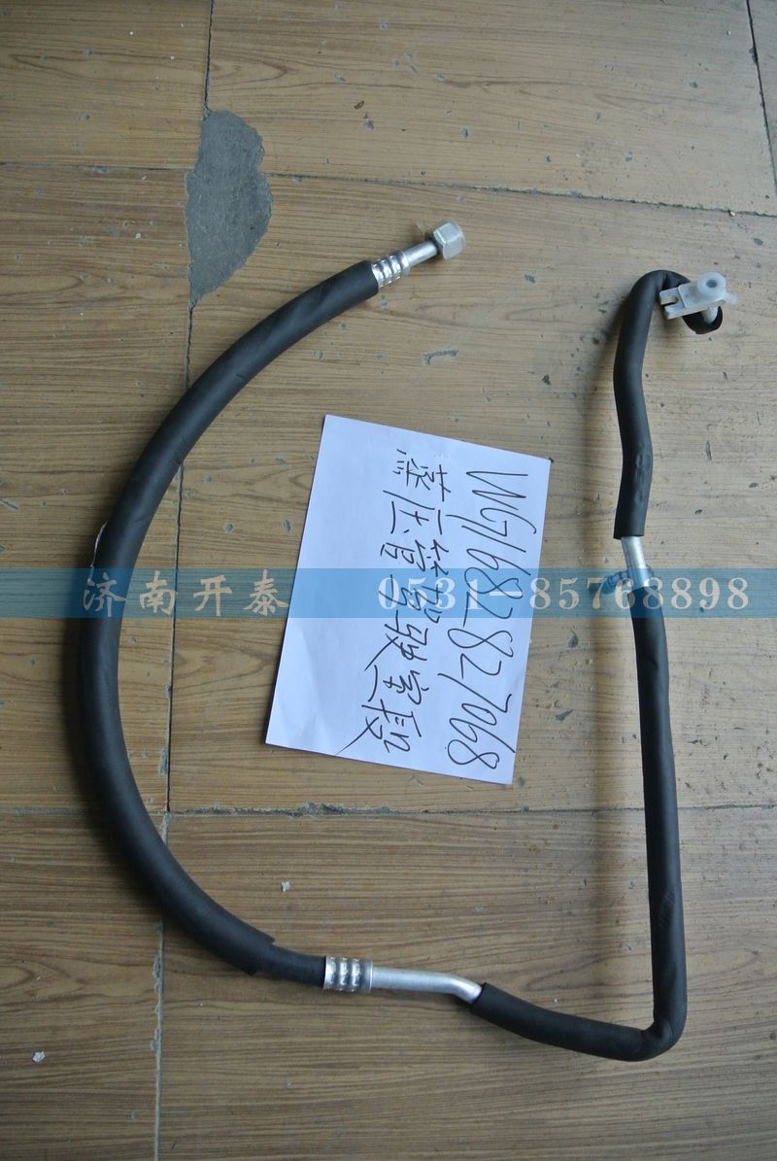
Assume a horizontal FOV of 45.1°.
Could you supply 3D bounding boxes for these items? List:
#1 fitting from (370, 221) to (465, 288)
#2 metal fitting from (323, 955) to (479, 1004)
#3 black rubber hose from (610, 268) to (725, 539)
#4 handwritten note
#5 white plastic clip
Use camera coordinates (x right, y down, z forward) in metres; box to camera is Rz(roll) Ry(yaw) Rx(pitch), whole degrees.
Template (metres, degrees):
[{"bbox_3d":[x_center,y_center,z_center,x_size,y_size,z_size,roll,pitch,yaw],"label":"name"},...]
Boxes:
[{"bbox_3d":[0.027,-0.301,0.871,0.099,0.033,0.033,-31,83,-12],"label":"fitting"},{"bbox_3d":[0.012,0.310,0.726,0.122,0.034,0.026,7,77,-5],"label":"metal fitting"},{"bbox_3d":[0.248,-0.164,0.856,0.087,0.058,0.285,13,76,-4],"label":"black rubber hose"},{"bbox_3d":[0.024,0.012,0.818,0.210,0.004,0.297,10,77,-5],"label":"handwritten note"},{"bbox_3d":[0.279,-0.257,0.850,0.066,0.043,0.028,-20,67,6],"label":"white plastic clip"}]

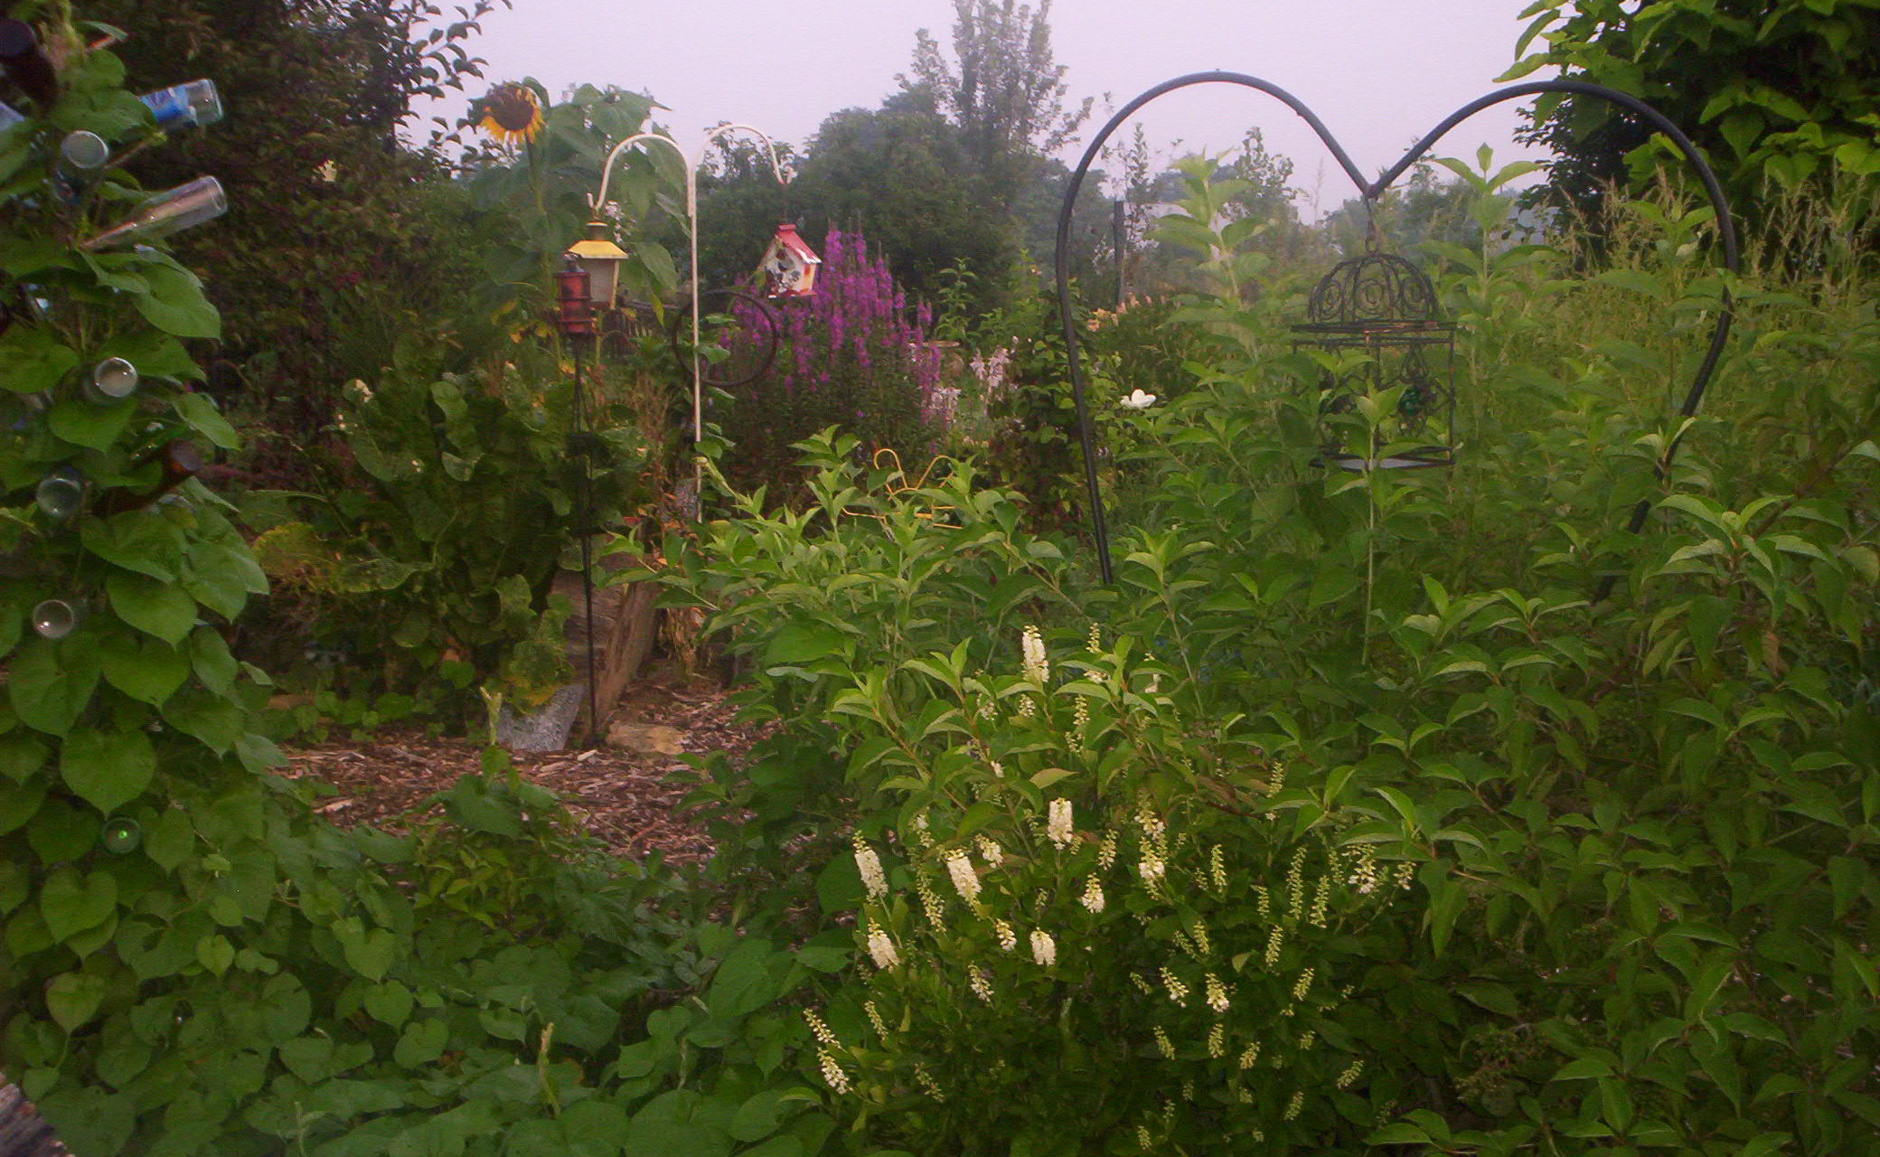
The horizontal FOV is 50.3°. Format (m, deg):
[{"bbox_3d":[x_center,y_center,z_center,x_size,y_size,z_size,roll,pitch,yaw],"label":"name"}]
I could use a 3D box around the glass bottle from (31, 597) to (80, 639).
[{"bbox_3d":[-1.450,0.058,3.317,0.066,0.066,0.245,-4,4,-17],"label":"glass bottle"}]

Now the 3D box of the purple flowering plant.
[{"bbox_3d":[-0.435,-0.553,8.213,0.970,1.670,0.900,-1,9,-3],"label":"purple flowering plant"}]

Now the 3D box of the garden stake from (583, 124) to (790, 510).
[{"bbox_3d":[-0.866,-0.533,6.899,0.720,2.050,0.080,-2,9,-7],"label":"garden stake"}]

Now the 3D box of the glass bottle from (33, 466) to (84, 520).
[{"bbox_3d":[-1.390,-0.148,3.173,0.066,0.066,0.245,-4,10,-21],"label":"glass bottle"}]

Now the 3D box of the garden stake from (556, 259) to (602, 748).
[{"bbox_3d":[-1.150,-0.214,6.442,0.120,1.570,0.120,-2,9,-10],"label":"garden stake"}]

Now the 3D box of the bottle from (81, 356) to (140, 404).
[{"bbox_3d":[-1.342,-0.308,3.227,0.066,0.066,0.245,-6,1,-29],"label":"bottle"}]

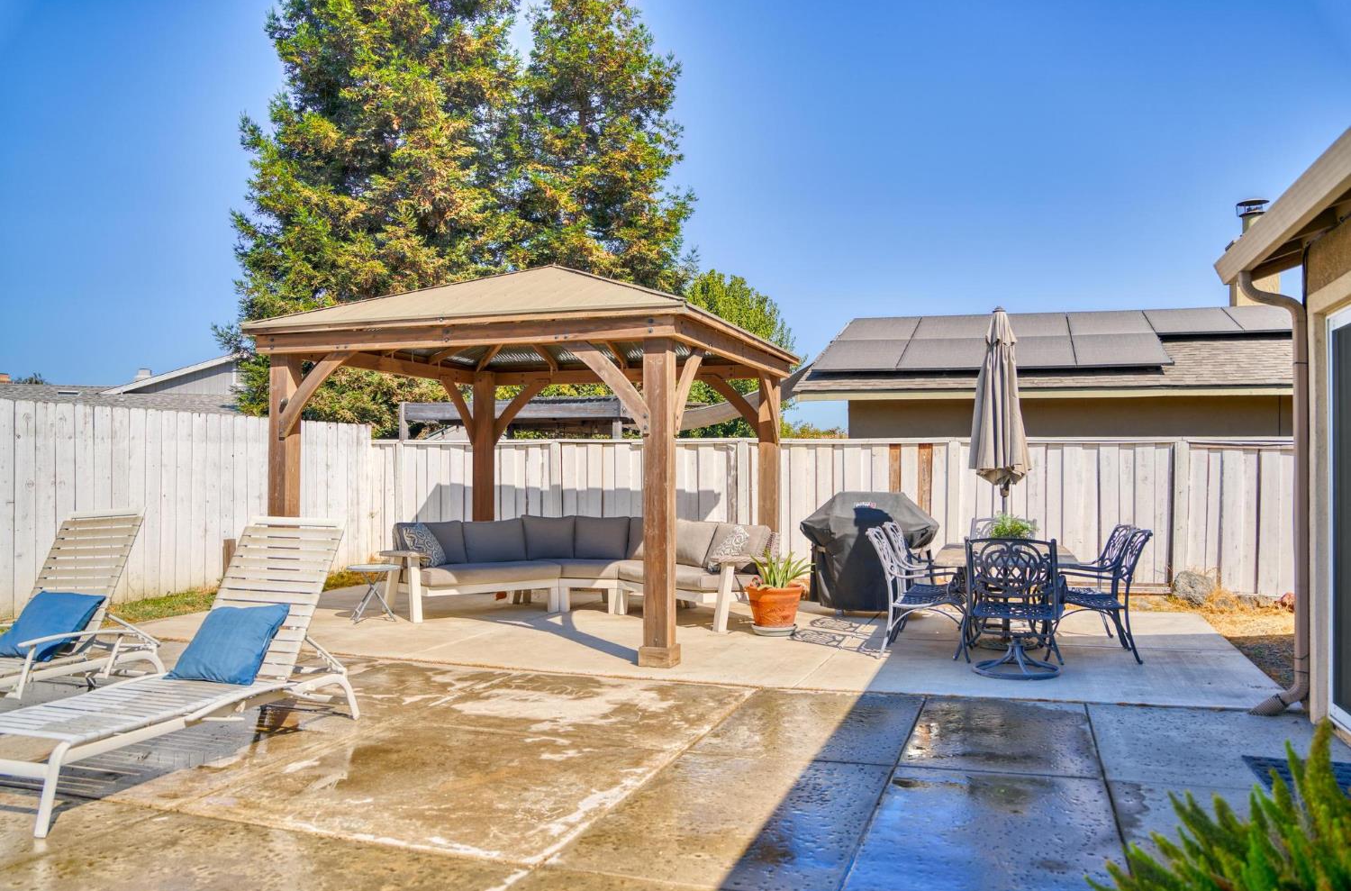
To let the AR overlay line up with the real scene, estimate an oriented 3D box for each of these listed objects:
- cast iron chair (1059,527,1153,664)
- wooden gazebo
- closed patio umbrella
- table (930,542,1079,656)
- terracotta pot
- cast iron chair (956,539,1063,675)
[{"bbox_3d":[3.114,1.086,7.271,0.700,0.940,0.620,0,-1,18],"label":"cast iron chair"},{"bbox_3d":[-1.116,-0.027,8.851,3.720,3.180,3.600,0,-1,20],"label":"wooden gazebo"},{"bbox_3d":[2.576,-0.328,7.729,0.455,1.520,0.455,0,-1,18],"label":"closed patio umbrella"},{"bbox_3d":[2.593,1.204,7.678,1.040,0.715,1.780,0,-1,17],"label":"table"},{"bbox_3d":[0.823,1.362,8.105,0.475,0.375,0.475,0,-1,6],"label":"terracotta pot"},{"bbox_3d":[2.299,1.074,6.641,0.650,0.930,0.690,0,-1,20],"label":"cast iron chair"}]

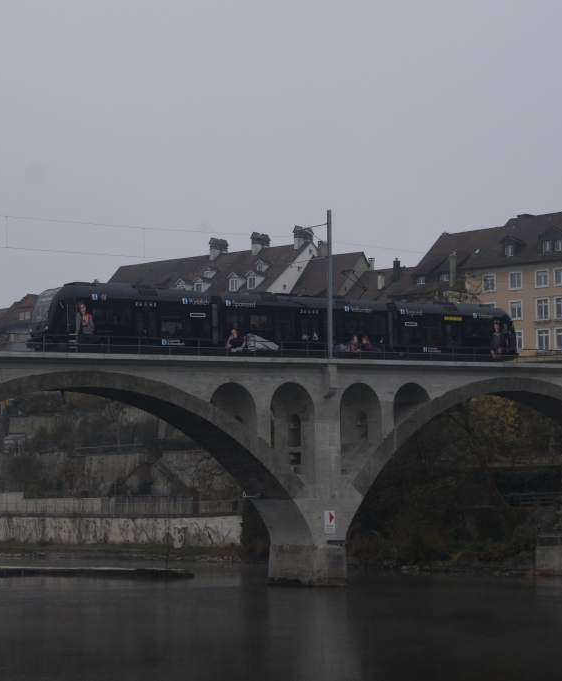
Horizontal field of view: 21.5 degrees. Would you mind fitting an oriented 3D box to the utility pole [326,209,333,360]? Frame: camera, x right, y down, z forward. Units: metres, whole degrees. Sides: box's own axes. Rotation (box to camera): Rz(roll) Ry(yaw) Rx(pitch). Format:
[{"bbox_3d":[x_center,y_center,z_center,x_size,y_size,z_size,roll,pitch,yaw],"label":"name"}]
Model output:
[{"bbox_3d":[3.012,-3.446,90.356,0.350,9.245,0.350,4,-7,-37],"label":"utility pole"}]

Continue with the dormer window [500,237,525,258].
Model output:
[{"bbox_3d":[22.806,-8.996,144.441,1.972,2.081,2.000,-5,-7,41],"label":"dormer window"}]

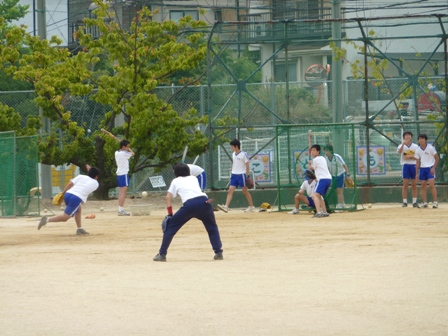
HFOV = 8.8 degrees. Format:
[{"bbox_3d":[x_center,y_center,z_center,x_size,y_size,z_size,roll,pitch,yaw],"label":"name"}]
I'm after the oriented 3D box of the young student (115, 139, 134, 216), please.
[{"bbox_3d":[-2.196,0.217,64.600,0.350,1.700,0.430,-2,1,-25],"label":"young student"}]

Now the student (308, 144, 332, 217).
[{"bbox_3d":[2.022,0.277,61.000,0.440,1.530,0.430,-1,1,35],"label":"student"}]

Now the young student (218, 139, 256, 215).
[{"bbox_3d":[0.277,0.179,64.500,0.720,1.620,0.500,-2,1,-41],"label":"young student"}]

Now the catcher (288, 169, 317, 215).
[{"bbox_3d":[1.754,0.524,62.300,0.720,0.950,0.750,-1,1,27],"label":"catcher"}]

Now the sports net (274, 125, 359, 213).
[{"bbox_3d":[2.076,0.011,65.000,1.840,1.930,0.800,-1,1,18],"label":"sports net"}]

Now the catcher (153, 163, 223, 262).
[{"bbox_3d":[-0.504,0.614,40.200,0.940,1.350,0.680,-1,1,-14],"label":"catcher"}]

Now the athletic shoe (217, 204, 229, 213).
[{"bbox_3d":[-0.026,0.902,64.200,0.280,0.120,0.100,38,-8,-20],"label":"athletic shoe"}]

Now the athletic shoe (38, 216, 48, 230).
[{"bbox_3d":[-3.185,0.974,51.300,0.120,0.270,0.100,24,0,-32],"label":"athletic shoe"}]

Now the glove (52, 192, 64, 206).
[{"bbox_3d":[-2.931,0.557,51.500,0.150,0.270,0.200,37,-7,32],"label":"glove"}]

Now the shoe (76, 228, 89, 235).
[{"bbox_3d":[-2.533,1.138,52.200,0.260,0.110,0.100,-2,1,-38],"label":"shoe"}]

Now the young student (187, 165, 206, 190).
[{"bbox_3d":[-0.730,0.472,62.500,0.780,1.100,0.500,-1,1,-12],"label":"young student"}]

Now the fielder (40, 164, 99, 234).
[{"bbox_3d":[-2.759,0.563,52.000,0.620,1.250,1.080,-1,1,40],"label":"fielder"}]

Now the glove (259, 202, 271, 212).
[{"bbox_3d":[0.903,0.885,64.900,0.260,0.200,0.200,-1,1,6],"label":"glove"}]

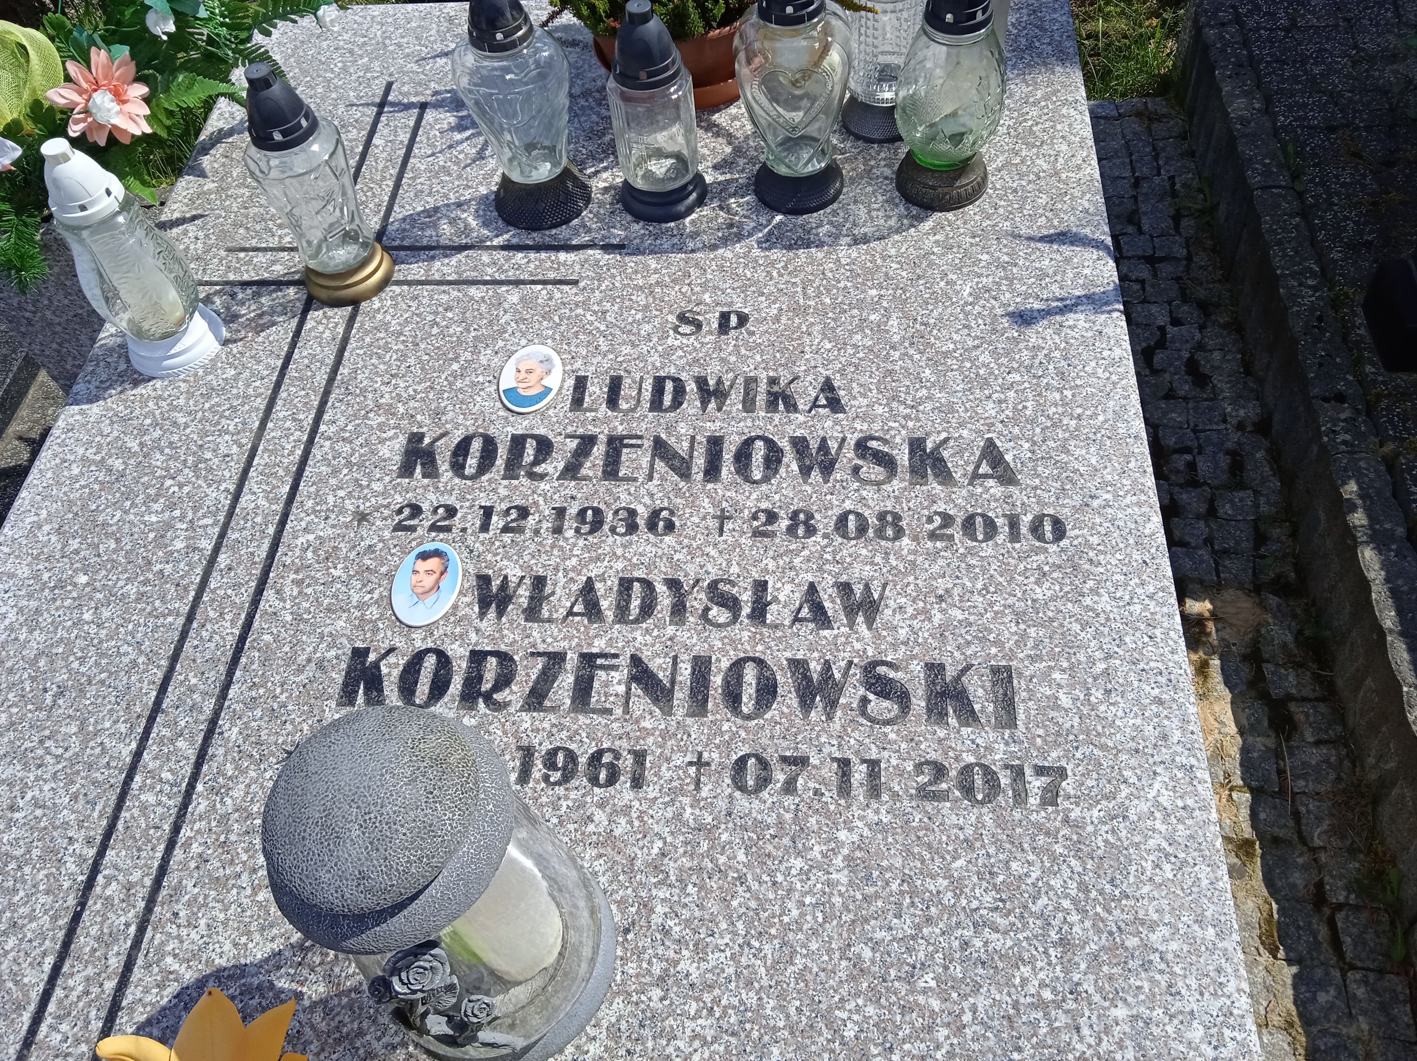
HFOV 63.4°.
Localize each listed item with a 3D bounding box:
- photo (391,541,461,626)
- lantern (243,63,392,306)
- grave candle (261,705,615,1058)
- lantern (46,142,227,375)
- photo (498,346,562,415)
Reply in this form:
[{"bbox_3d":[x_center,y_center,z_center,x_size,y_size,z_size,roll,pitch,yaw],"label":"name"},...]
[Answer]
[{"bbox_3d":[-0.243,0.046,0.987,0.058,0.005,0.083,1,56,6],"label":"photo"},{"bbox_3d":[-0.388,-0.337,1.117,0.093,0.247,0.093,1,56,6],"label":"lantern"},{"bbox_3d":[-0.152,0.210,0.681,0.152,0.307,0.152,-3,55,4],"label":"grave candle"},{"bbox_3d":[-0.557,-0.261,1.086,0.099,0.239,0.099,1,56,6],"label":"lantern"},{"bbox_3d":[-0.172,-0.148,1.114,0.060,0.005,0.084,1,56,6],"label":"photo"}]

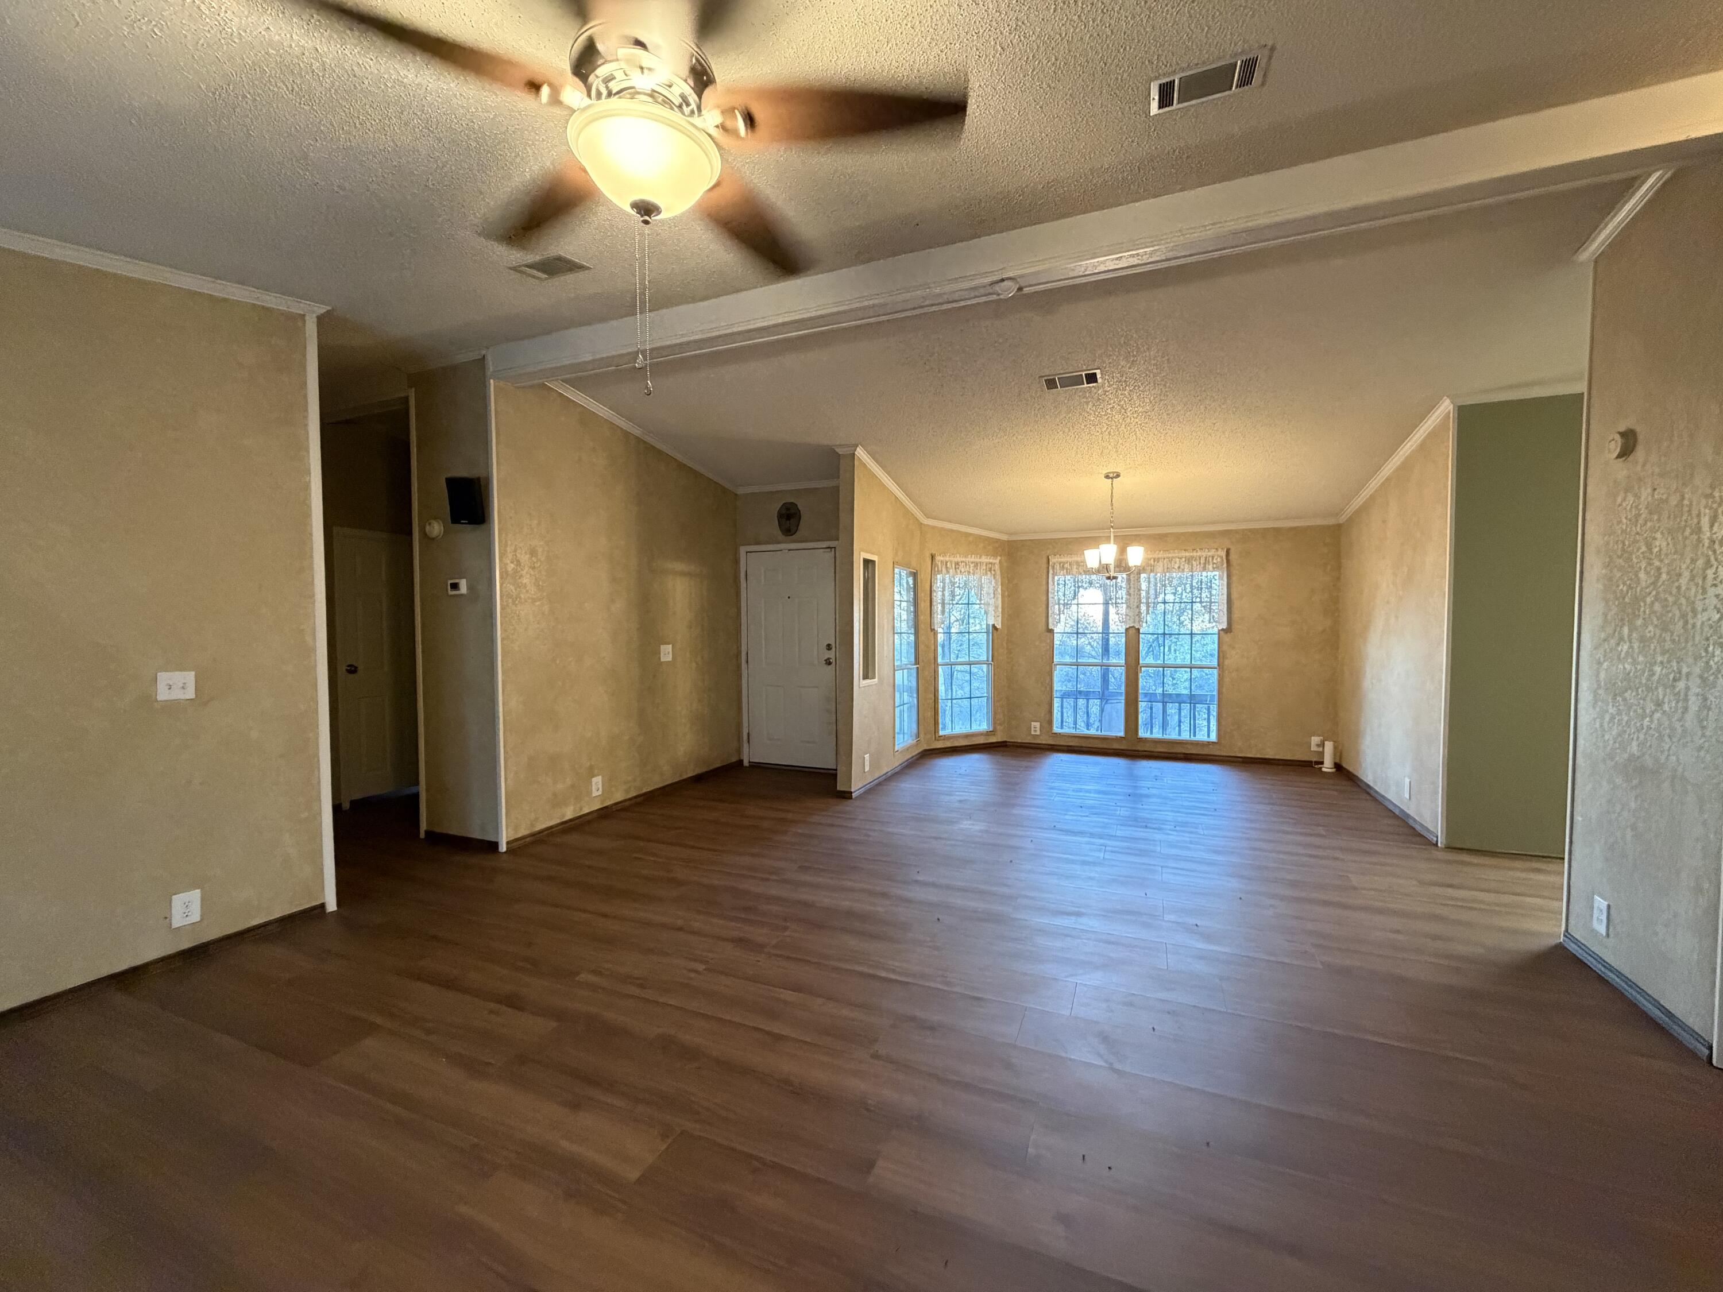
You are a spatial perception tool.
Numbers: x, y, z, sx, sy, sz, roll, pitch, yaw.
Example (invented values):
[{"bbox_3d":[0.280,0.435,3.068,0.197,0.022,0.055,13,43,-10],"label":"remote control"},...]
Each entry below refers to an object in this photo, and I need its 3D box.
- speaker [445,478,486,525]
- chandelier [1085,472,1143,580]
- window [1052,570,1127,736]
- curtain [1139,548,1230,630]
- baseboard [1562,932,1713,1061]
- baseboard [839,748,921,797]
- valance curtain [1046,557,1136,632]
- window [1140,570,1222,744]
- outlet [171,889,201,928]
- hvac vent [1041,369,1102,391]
[{"bbox_3d":[-2.263,-0.828,3.988,0.150,0.255,0.085,0,12,2],"label":"speaker"},{"bbox_3d":[2.100,-0.985,5.801,0.450,0.870,0.450,1,2,23],"label":"chandelier"},{"bbox_3d":[2.442,0.086,7.478,0.772,1.785,0.090,1,2,23],"label":"window"},{"bbox_3d":[3.236,-0.562,7.024,0.832,0.812,0.100,1,2,23],"label":"curtain"},{"bbox_3d":[2.841,1.260,2.583,0.017,0.055,0.860,1,3,24],"label":"baseboard"},{"bbox_3d":[0.254,1.106,6.176,0.090,0.056,1.840,1,3,24],"label":"baseboard"},{"bbox_3d":[2.426,-0.569,7.368,0.902,0.795,0.100,1,2,23],"label":"valance curtain"},{"bbox_3d":[3.106,0.082,6.827,0.710,1.680,0.060,1,3,24],"label":"window"},{"bbox_3d":[-2.776,1.079,2.866,0.012,0.130,0.087,1,2,23],"label":"outlet"},{"bbox_3d":[1.281,-1.611,4.232,0.330,0.025,0.185,1,-6,23],"label":"hvac vent"}]

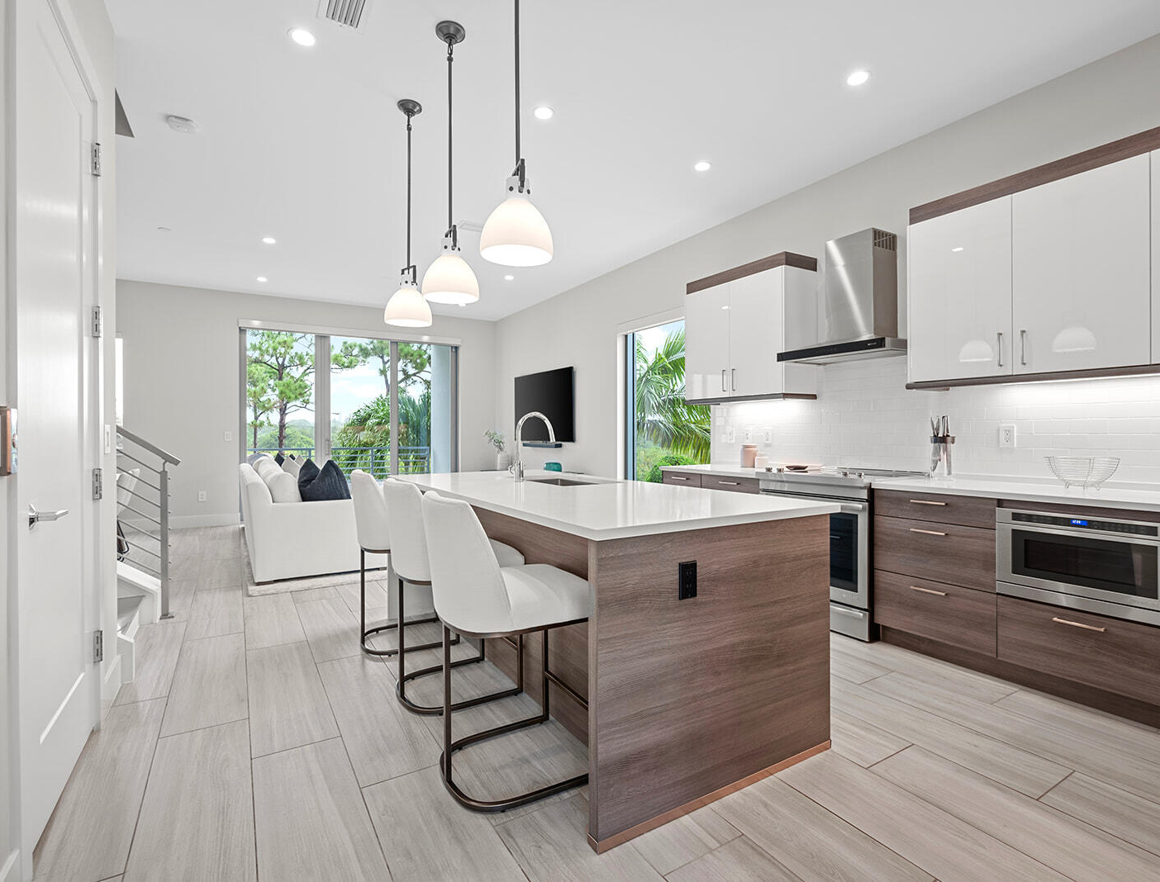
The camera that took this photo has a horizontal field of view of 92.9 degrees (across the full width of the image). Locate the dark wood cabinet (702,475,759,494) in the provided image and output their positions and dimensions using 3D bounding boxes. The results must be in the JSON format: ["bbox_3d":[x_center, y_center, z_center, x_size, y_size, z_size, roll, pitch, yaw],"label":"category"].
[{"bbox_3d":[1.373,0.711,4.235,0.620,0.892,0.607,0,1,-32],"label":"dark wood cabinet"}]

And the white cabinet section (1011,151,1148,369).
[{"bbox_3d":[2.361,-0.801,2.619,0.023,0.927,0.505,0,0,-32],"label":"white cabinet section"}]

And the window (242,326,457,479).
[{"bbox_3d":[-3.304,-0.212,8.300,3.100,2.675,0.120,0,0,-32],"label":"window"}]

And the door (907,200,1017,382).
[{"bbox_3d":[2.091,-0.805,3.050,0.023,0.930,0.509,0,0,-32],"label":"door"}]

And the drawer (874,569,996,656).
[{"bbox_3d":[2.027,0.876,2.986,0.500,0.307,0.594,0,1,-31],"label":"drawer"}]

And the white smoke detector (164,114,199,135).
[{"bbox_3d":[-2.416,-1.924,3.348,0.152,0.046,0.152,0,1,-32],"label":"white smoke detector"}]

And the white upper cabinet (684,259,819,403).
[{"bbox_3d":[1.374,-0.835,4.535,0.372,1.058,1.020,0,0,-32],"label":"white upper cabinet"}]

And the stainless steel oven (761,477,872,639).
[{"bbox_3d":[1.704,0.696,3.622,0.710,0.937,0.762,0,1,-32],"label":"stainless steel oven"}]

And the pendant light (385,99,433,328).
[{"bbox_3d":[-0.977,-1.299,3.154,0.258,1.220,0.258,0,1,-32],"label":"pendant light"}]

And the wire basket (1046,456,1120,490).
[{"bbox_3d":[2.468,0.163,2.712,0.270,0.158,0.270,0,0,-32],"label":"wire basket"}]

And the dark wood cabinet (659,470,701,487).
[{"bbox_3d":[1.089,0.706,4.688,0.620,0.892,0.463,0,1,-32],"label":"dark wood cabinet"}]

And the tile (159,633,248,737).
[{"bbox_3d":[-1.825,1.161,2.728,0.302,0.010,1.179,0,1,-32],"label":"tile"}]

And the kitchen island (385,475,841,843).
[{"bbox_3d":[-0.112,0.700,2.873,1.143,0.925,2.425,0,1,-32],"label":"kitchen island"}]

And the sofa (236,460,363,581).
[{"bbox_3d":[-2.950,0.678,5.884,1.100,0.855,3.210,0,1,-32],"label":"sofa"}]

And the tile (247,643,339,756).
[{"bbox_3d":[-1.390,1.167,2.605,0.302,0.010,1.206,0,0,-32],"label":"tile"}]

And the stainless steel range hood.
[{"bbox_3d":[1.802,-0.951,3.660,0.500,0.818,0.757,0,1,-32],"label":"stainless steel range hood"}]

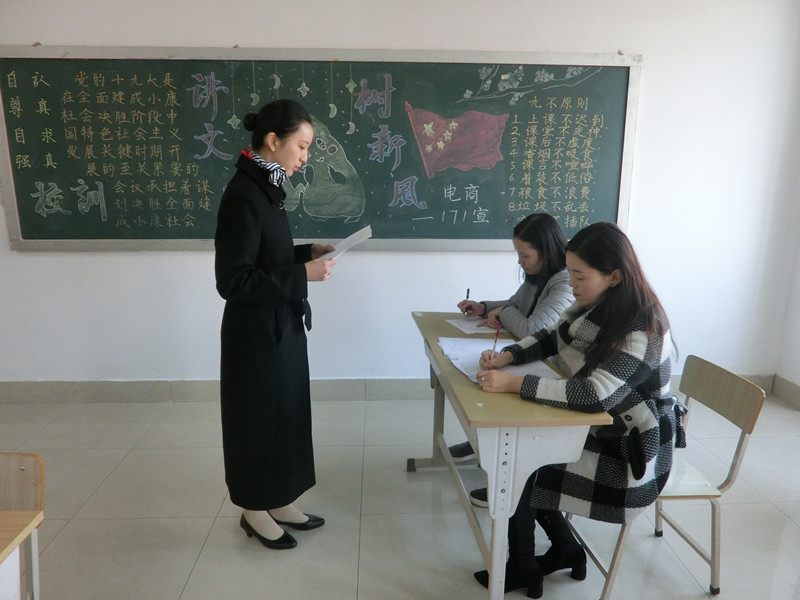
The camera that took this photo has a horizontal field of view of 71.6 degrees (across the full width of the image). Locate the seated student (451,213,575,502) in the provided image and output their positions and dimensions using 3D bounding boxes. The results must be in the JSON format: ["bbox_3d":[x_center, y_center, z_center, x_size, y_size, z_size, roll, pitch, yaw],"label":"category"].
[{"bbox_3d":[0.548,0.250,2.436,0.600,1.240,0.500,0,13,-2],"label":"seated student"}]

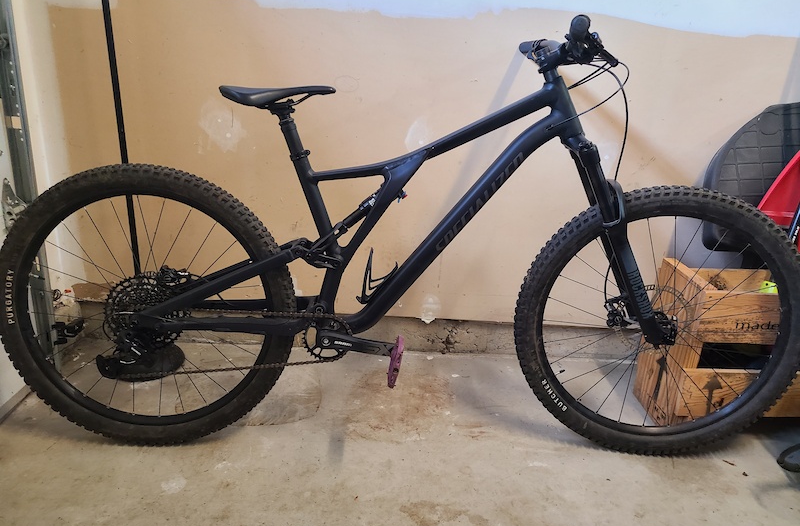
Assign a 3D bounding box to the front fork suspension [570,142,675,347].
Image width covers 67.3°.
[{"bbox_3d":[0.544,-0.063,1.475,0.127,0.568,0.186,-16,14,12],"label":"front fork suspension"}]

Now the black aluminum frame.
[{"bbox_3d":[-0.025,-0.123,1.449,1.245,0.666,0.167,2,13,-2],"label":"black aluminum frame"}]

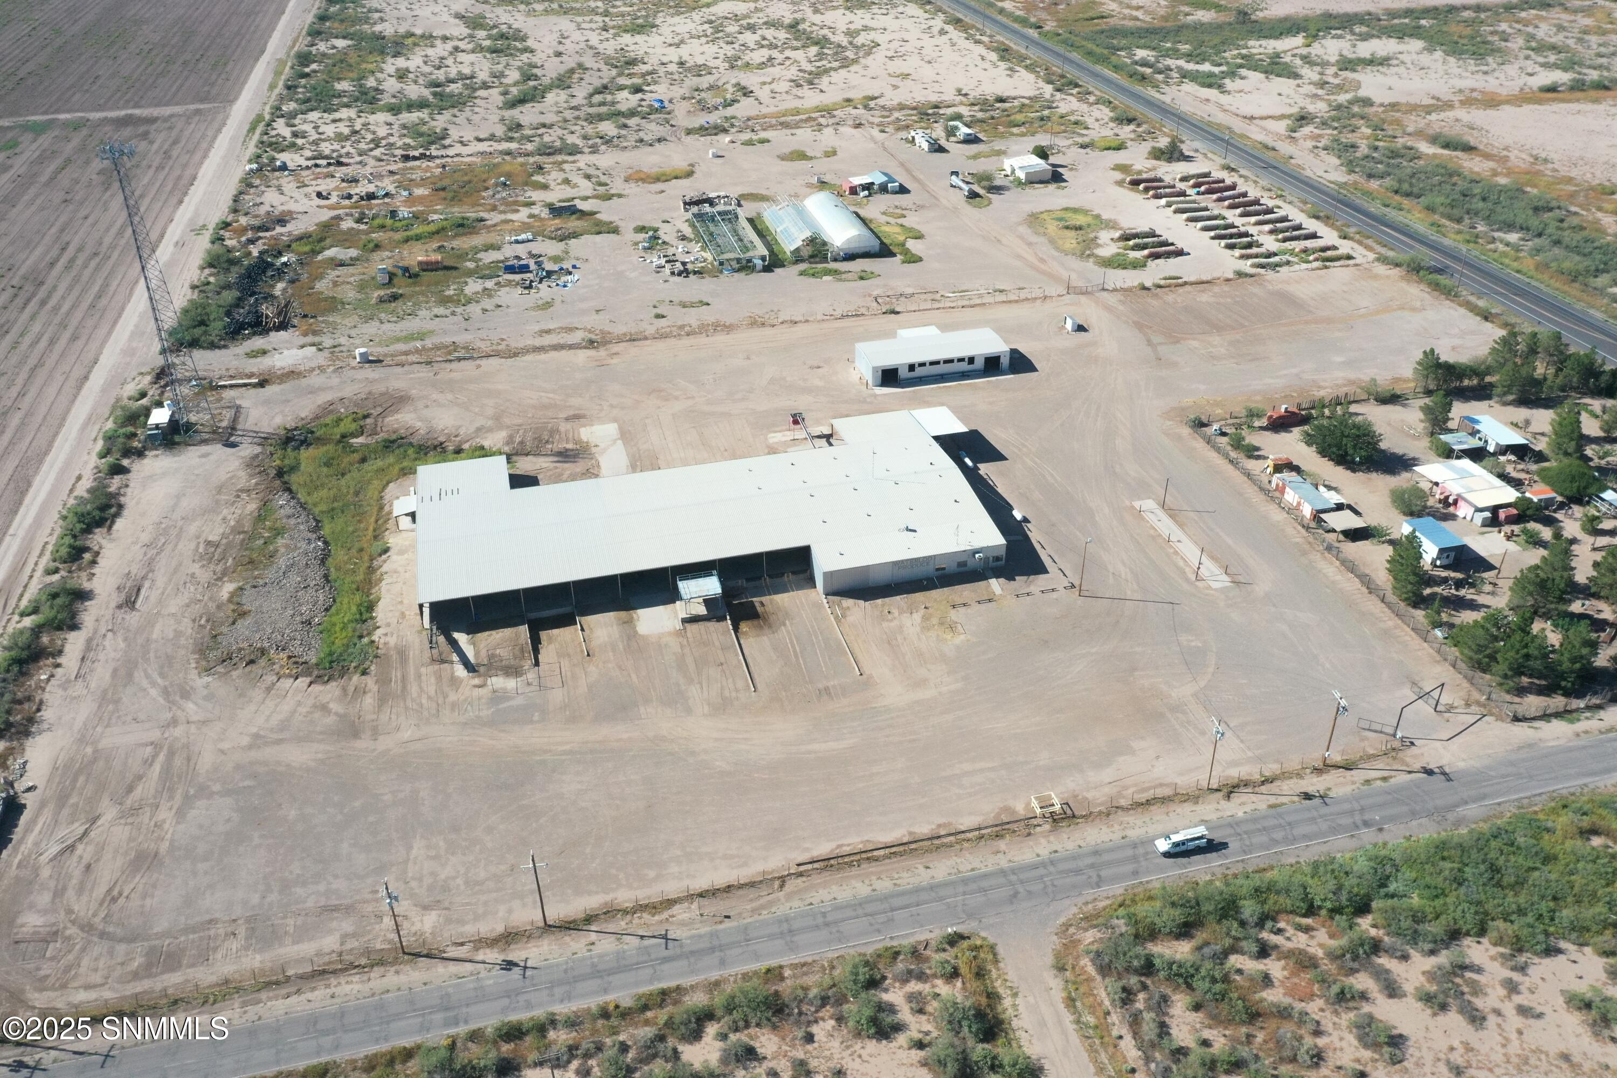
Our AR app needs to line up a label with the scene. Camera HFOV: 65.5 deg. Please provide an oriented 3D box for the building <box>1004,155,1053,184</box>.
[{"bbox_3d":[68.211,-114.263,389.617,8.800,3.700,15.300,-9,33,-12],"label":"building"}]

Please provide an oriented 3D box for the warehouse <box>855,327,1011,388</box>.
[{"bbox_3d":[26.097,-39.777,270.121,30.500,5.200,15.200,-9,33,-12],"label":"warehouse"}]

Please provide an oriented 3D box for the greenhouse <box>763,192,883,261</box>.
[{"bbox_3d":[2.411,-86.731,345.913,24.000,5.000,41.500,-9,33,-12],"label":"greenhouse"}]

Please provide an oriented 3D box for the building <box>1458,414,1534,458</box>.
[{"bbox_3d":[128.972,-19.216,236.935,5.700,3.000,11.800,-6,32,-8],"label":"building"}]

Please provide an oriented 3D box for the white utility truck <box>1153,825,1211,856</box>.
[{"bbox_3d":[45.202,36.629,152.248,6.100,2.100,2.000,-8,33,-11],"label":"white utility truck"}]

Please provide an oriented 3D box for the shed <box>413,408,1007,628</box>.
[{"bbox_3d":[-16.177,-5.492,215.642,97.500,5.900,53.700,-9,33,-12],"label":"shed"}]

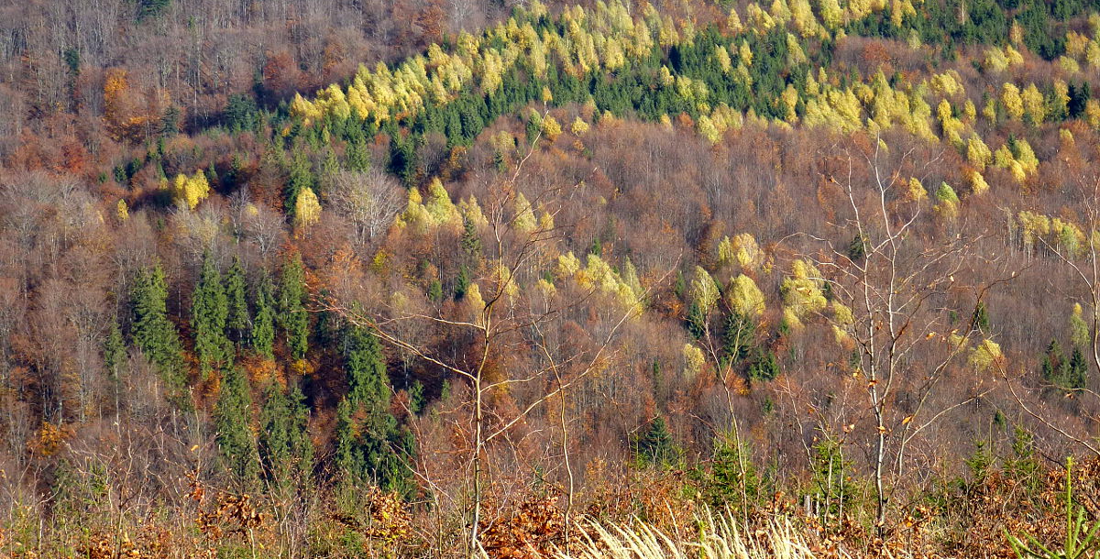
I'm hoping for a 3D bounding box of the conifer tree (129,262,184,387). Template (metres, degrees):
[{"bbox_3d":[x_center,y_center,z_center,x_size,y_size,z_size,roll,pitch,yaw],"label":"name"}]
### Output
[{"bbox_3d":[-66.880,9.030,610.000,8.100,24.140,8.100,0,2,0],"label":"conifer tree"}]

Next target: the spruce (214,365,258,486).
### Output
[{"bbox_3d":[-49.540,24.590,565.000,6.630,23.080,6.630,0,2,0],"label":"spruce"}]

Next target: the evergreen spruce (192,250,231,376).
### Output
[{"bbox_3d":[-58.480,7.440,620.000,6.960,24.850,6.960,0,2,0],"label":"evergreen spruce"}]

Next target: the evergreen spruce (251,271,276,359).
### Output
[{"bbox_3d":[-51.060,8.410,640.000,4.410,19.930,4.410,0,2,0],"label":"evergreen spruce"}]

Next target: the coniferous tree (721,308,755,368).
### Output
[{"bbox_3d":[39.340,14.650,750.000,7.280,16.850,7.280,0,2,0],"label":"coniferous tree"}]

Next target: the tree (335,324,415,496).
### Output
[{"bbox_3d":[-27.720,22.120,570.000,10.910,30.120,10.910,0,2,0],"label":"tree"}]

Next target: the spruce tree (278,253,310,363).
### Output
[{"bbox_3d":[-45.830,7.030,640.000,5.550,23.690,5.550,0,2,0],"label":"spruce tree"}]

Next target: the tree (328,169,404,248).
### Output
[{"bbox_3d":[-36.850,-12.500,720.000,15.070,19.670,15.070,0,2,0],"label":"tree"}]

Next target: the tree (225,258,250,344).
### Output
[{"bbox_3d":[-56.670,7.050,650.000,4.980,22.570,4.980,0,2,0],"label":"tree"}]

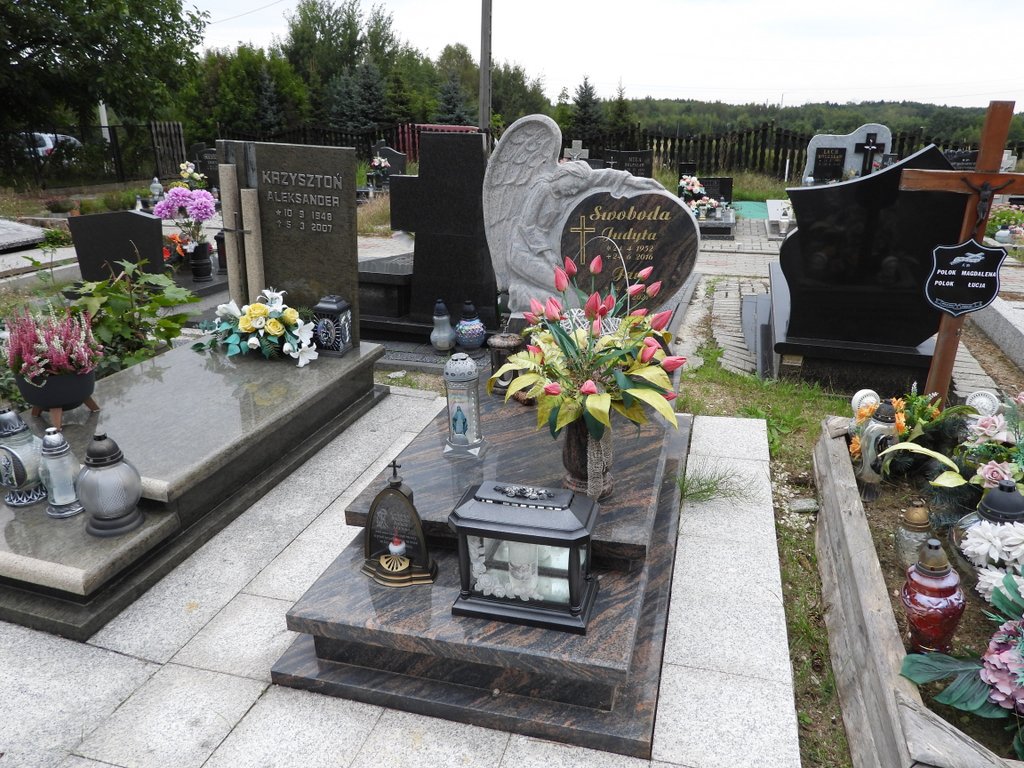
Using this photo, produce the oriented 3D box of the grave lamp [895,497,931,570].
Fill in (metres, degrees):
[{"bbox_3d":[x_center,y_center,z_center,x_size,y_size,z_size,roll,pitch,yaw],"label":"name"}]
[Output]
[{"bbox_3d":[1.177,0.432,2.062,0.094,0.195,0.094,4,20,15],"label":"grave lamp"}]

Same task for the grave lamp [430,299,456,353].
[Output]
[{"bbox_3d":[-0.391,-0.327,4.032,0.149,0.313,0.149,0,20,0],"label":"grave lamp"}]

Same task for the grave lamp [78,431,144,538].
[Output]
[{"bbox_3d":[-1.303,0.319,2.288,0.182,0.305,0.182,6,20,14],"label":"grave lamp"}]

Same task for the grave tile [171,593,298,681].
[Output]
[{"bbox_3d":[-0.692,0.692,1.925,0.305,0.039,0.305,4,21,16],"label":"grave tile"}]

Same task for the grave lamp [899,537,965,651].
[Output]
[{"bbox_3d":[1.054,0.492,1.746,0.156,0.286,0.156,6,21,15],"label":"grave lamp"}]

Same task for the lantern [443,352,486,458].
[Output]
[{"bbox_3d":[-0.168,0.068,2.395,0.128,0.335,0.128,2,20,10],"label":"lantern"}]

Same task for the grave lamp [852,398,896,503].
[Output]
[{"bbox_3d":[1.240,0.216,2.396,0.142,0.347,0.137,-3,20,-9],"label":"grave lamp"}]

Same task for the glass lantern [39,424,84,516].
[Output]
[{"bbox_3d":[-1.523,0.298,2.384,0.117,0.285,0.117,6,20,14],"label":"glass lantern"}]

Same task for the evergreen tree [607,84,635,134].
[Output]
[{"bbox_3d":[4.394,-10.741,28.746,1.250,2.707,1.250,0,20,0],"label":"evergreen tree"}]

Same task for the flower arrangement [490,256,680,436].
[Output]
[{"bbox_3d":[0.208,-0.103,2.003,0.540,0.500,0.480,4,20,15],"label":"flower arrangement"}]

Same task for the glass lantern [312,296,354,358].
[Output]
[{"bbox_3d":[-0.866,-0.293,3.426,0.166,0.274,0.166,2,20,4],"label":"glass lantern"}]

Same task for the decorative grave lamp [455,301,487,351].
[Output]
[{"bbox_3d":[-0.257,-0.338,4.306,0.195,0.320,0.195,-1,19,0],"label":"decorative grave lamp"}]

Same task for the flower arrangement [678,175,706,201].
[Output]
[{"bbox_3d":[2.604,-2.851,10.300,0.380,0.360,0.340,4,20,15],"label":"flower arrangement"}]

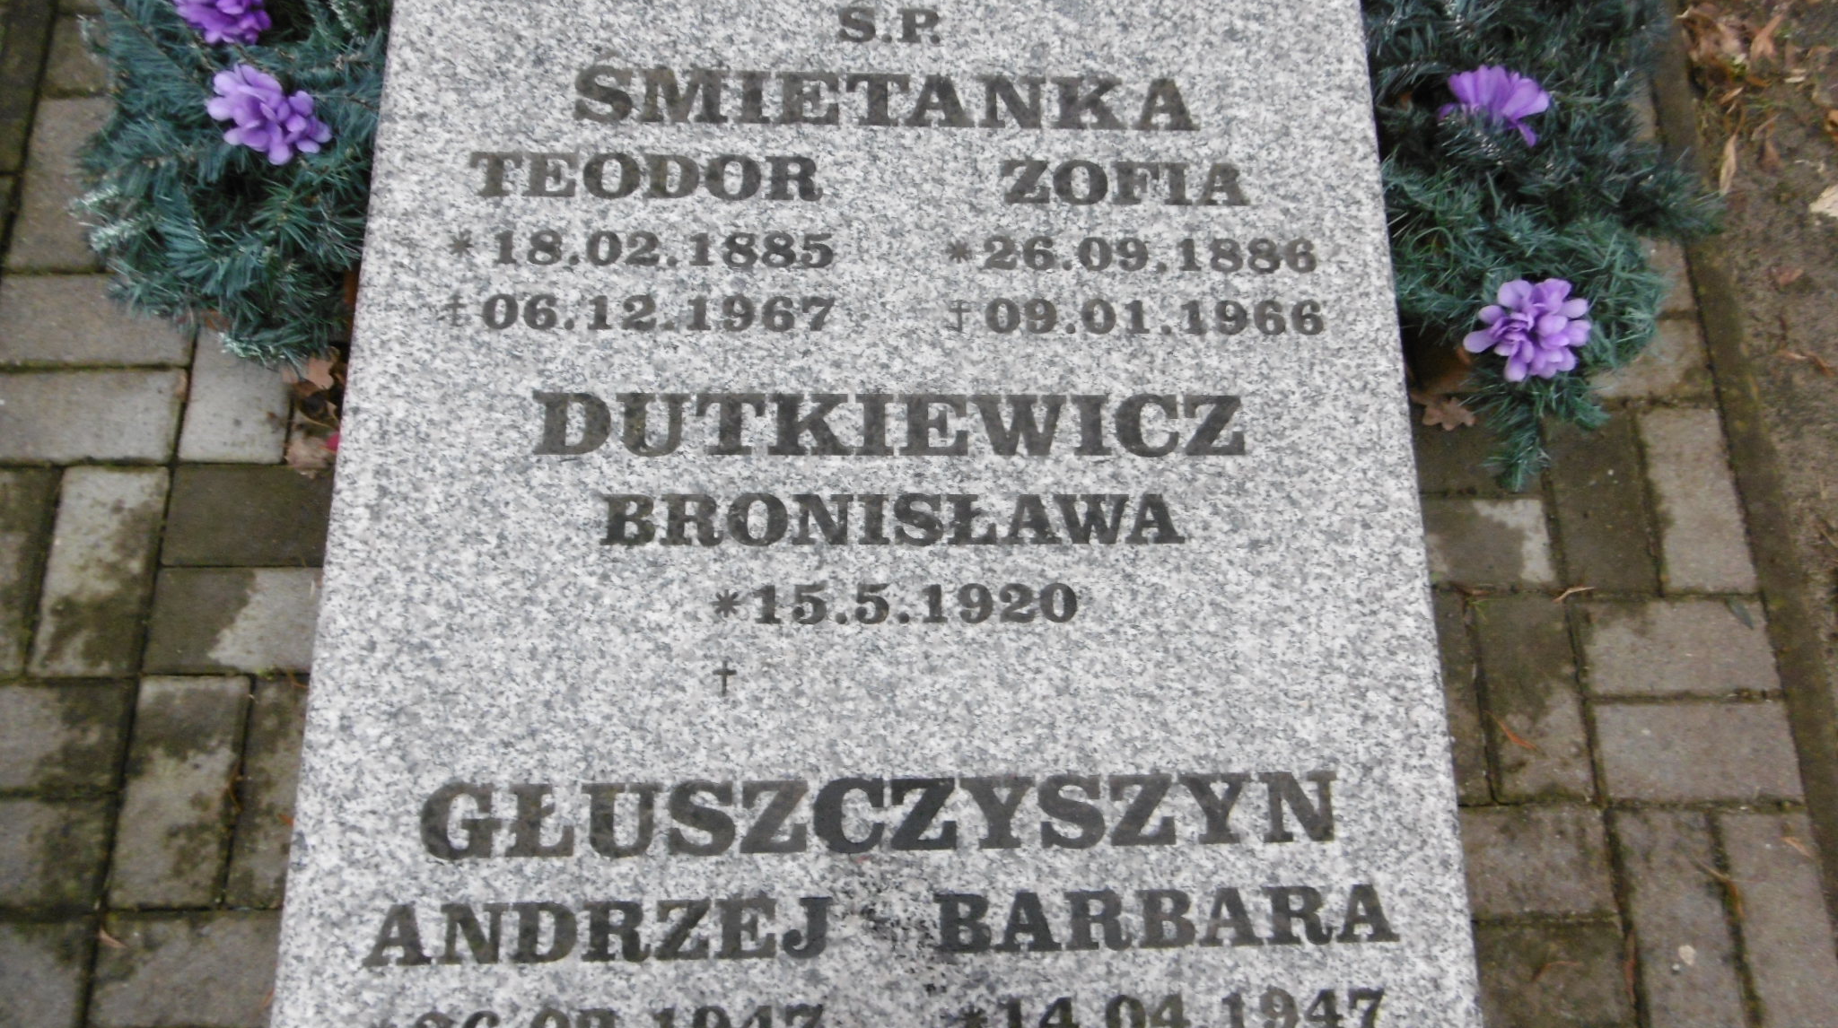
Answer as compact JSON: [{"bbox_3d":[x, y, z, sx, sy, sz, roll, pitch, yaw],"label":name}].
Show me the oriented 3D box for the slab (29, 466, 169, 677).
[{"bbox_3d":[-0.748,0.058,1.196,0.096,0.060,0.196,-1,73,-2],"label":"slab"}]

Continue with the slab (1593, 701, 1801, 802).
[{"bbox_3d":[0.721,0.229,1.218,0.189,0.060,0.096,0,74,-5],"label":"slab"}]

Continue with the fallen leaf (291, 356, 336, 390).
[{"bbox_3d":[-0.578,-0.134,1.215,0.043,0.015,0.037,-1,73,-2],"label":"fallen leaf"}]

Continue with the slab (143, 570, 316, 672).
[{"bbox_3d":[-0.599,0.104,1.185,0.191,0.060,0.096,-1,73,-2],"label":"slab"}]

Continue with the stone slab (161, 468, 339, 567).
[{"bbox_3d":[-0.601,0.009,1.215,0.191,0.060,0.096,-1,73,-2],"label":"stone slab"}]

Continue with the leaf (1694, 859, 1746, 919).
[{"bbox_3d":[0.727,0.333,1.151,0.019,0.010,0.065,-35,79,-13],"label":"leaf"}]

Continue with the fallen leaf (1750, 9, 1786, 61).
[{"bbox_3d":[0.950,-0.535,1.426,0.029,0.012,0.081,22,73,2],"label":"fallen leaf"}]

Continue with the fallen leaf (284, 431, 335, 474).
[{"bbox_3d":[-0.570,-0.057,1.194,0.046,0.015,0.043,-1,73,-2],"label":"fallen leaf"}]

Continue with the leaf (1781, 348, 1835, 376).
[{"bbox_3d":[0.918,-0.161,1.314,0.059,0.010,0.019,27,73,3],"label":"leaf"}]

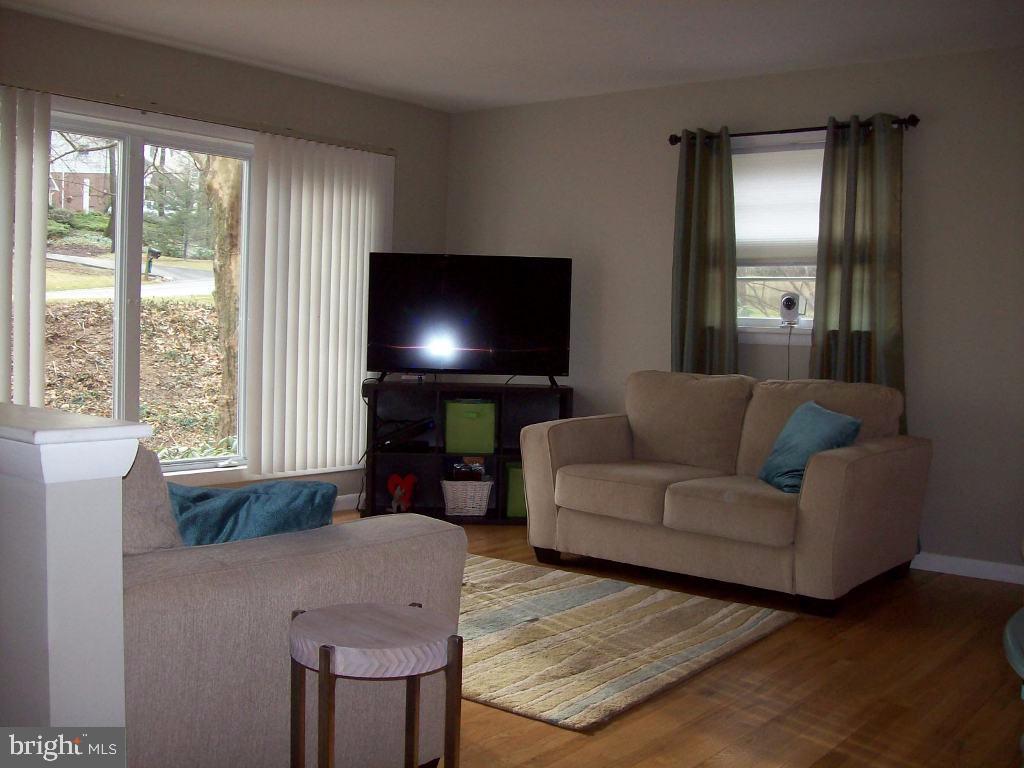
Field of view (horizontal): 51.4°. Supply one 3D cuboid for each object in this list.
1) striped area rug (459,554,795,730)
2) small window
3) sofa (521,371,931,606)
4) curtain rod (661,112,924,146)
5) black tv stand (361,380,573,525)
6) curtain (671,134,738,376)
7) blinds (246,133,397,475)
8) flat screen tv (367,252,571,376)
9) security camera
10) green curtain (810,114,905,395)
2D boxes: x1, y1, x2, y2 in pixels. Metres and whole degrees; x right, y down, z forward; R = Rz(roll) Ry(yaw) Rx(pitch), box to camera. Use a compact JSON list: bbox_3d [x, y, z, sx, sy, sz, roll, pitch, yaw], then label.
[{"bbox_3d":[-0.295,0.835,4.162,2.360,0.020,1.530,4,4,39],"label":"striped area rug"},{"bbox_3d":[1.366,-0.733,5.295,0.940,1.040,0.100,4,4,39],"label":"small window"},{"bbox_3d":[0.952,0.400,4.818,1.580,0.870,0.950,4,4,39],"label":"sofa"},{"bbox_3d":[1.332,-1.233,5.186,1.320,0.060,0.080,4,4,39],"label":"curtain rod"},{"bbox_3d":[-0.236,0.385,5.996,1.120,0.765,0.390,2,3,-3],"label":"black tv stand"},{"bbox_3d":[0.989,-0.298,5.502,0.400,2.020,0.120,4,4,39],"label":"curtain"},{"bbox_3d":[-1.048,-0.430,5.920,0.090,1.780,1.040,4,4,39],"label":"blinds"},{"bbox_3d":[-0.237,-0.376,5.880,1.120,0.680,0.090,1,3,-4],"label":"flat screen tv"},{"bbox_3d":[1.363,-0.366,5.231,0.090,0.165,0.090,3,3,28],"label":"security camera"},{"bbox_3d":[1.613,-0.249,4.989,0.500,2.020,0.120,4,4,39],"label":"green curtain"}]

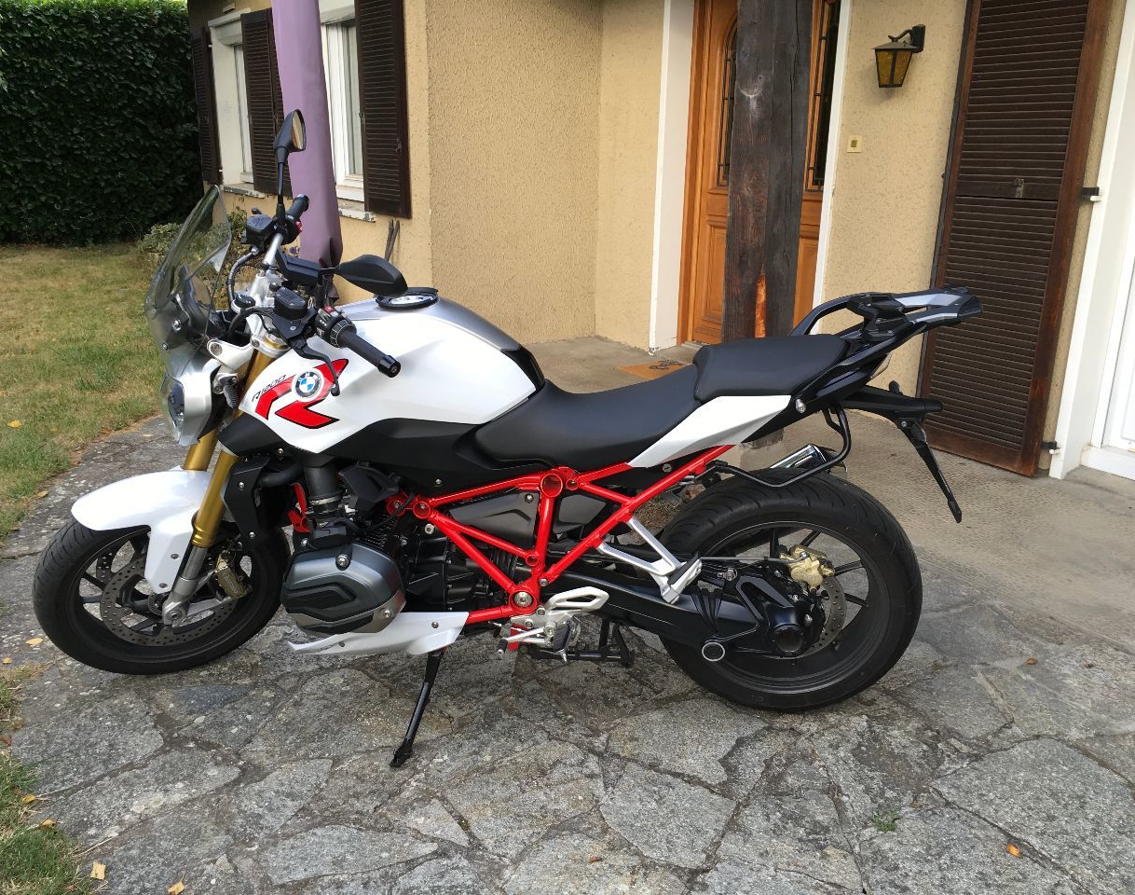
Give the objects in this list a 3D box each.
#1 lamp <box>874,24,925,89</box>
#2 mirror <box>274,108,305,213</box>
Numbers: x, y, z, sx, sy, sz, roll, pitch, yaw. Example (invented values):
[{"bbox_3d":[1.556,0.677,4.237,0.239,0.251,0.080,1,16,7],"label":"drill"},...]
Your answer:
[{"bbox_3d":[1.472,-1.725,4.401,0.225,0.264,0.145,-10,20,-32],"label":"lamp"},{"bbox_3d":[-0.651,-0.671,2.330,0.065,0.213,0.231,-3,25,-3],"label":"mirror"}]

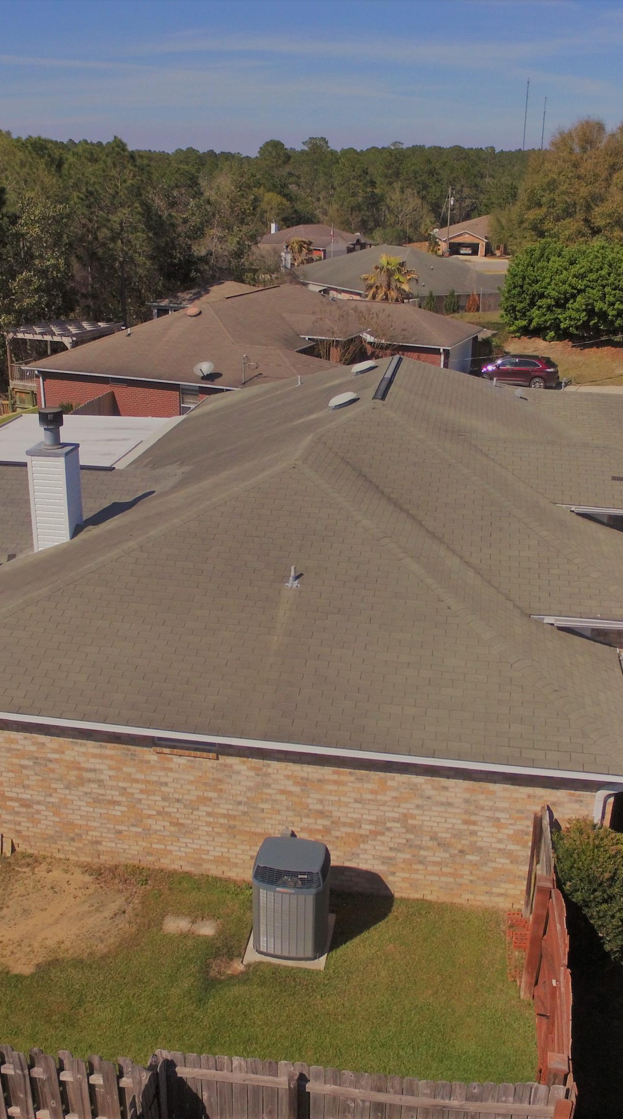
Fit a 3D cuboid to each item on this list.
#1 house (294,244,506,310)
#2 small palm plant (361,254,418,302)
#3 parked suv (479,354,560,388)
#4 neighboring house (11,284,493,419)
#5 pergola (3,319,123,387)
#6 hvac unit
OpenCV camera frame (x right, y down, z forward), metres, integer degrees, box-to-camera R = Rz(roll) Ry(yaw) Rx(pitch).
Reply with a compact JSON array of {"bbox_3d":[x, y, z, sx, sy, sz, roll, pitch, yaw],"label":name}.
[{"bbox_3d":[9.117,-26.880,82.389,15.000,5.688,14.881,-15,28,-29],"label":"house"},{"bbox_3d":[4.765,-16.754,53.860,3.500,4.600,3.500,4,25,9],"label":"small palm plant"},{"bbox_3d":[12.594,-11.581,51.920,4.700,1.720,1.900,17,29,33],"label":"parked suv"},{"bbox_3d":[-1.878,-12.063,49.225,19.059,4.698,21.228,10,26,21],"label":"neighboring house"},{"bbox_3d":[-14.031,-11.980,49.572,4.500,2.654,4.800,10,26,21],"label":"pergola"},{"bbox_3d":[-0.240,4.371,11.060,0.920,1.140,0.860,3,25,7],"label":"hvac unit"}]

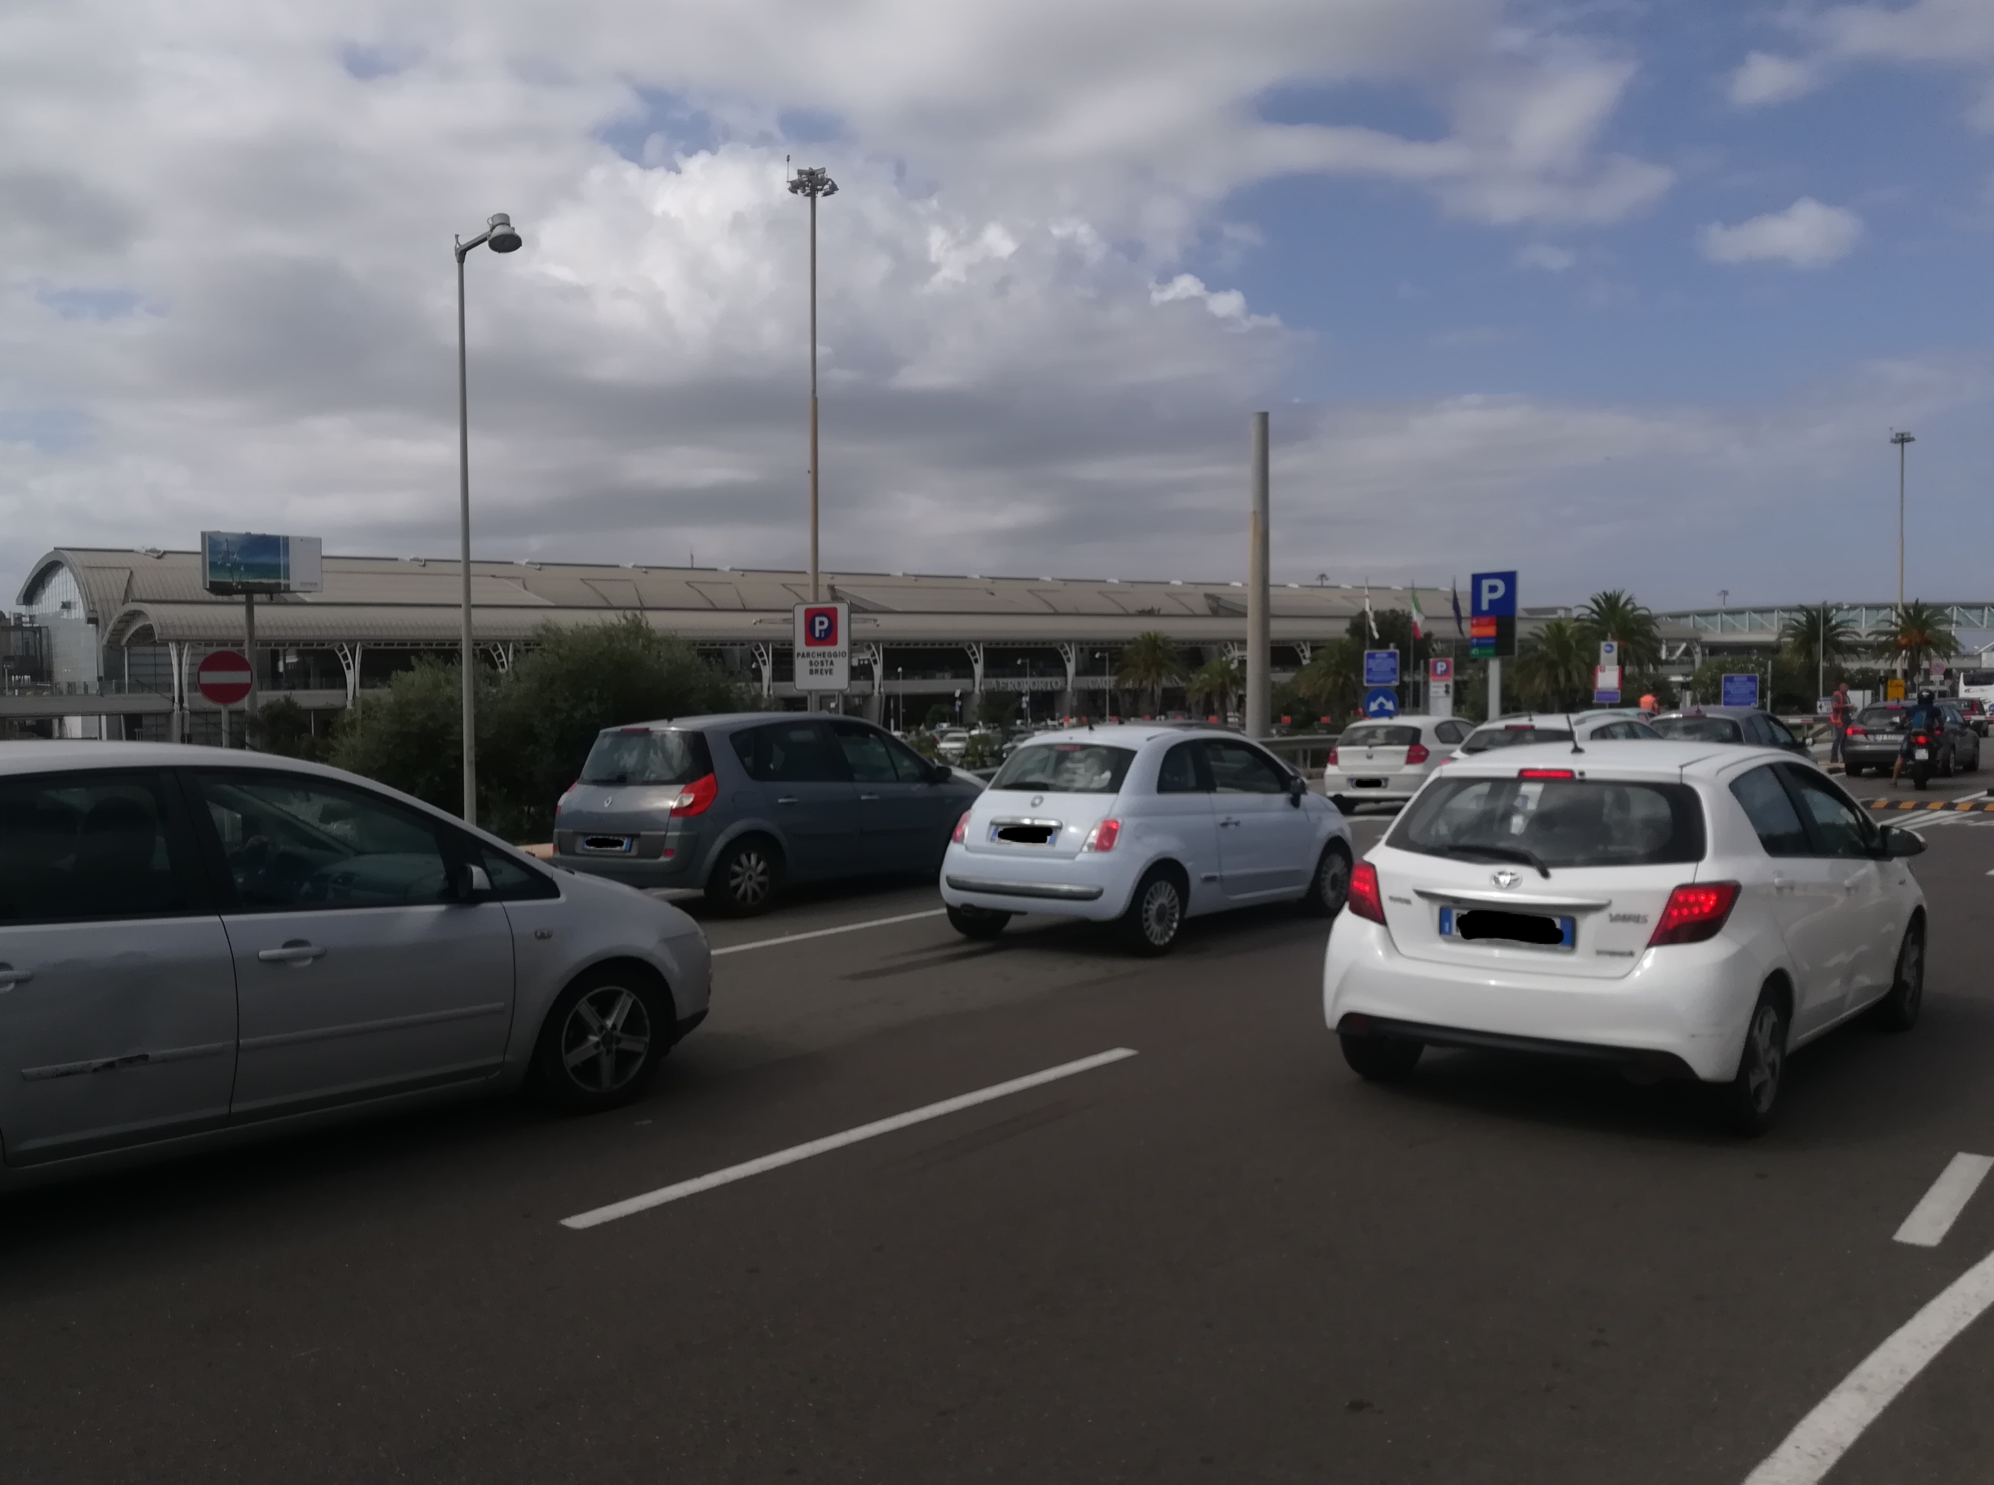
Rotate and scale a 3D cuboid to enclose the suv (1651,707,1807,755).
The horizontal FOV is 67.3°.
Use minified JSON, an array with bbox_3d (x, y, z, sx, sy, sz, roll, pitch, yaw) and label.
[{"bbox_3d":[11.710,0.096,23.968,1.820,1.540,4.350,1,3,40],"label":"suv"}]

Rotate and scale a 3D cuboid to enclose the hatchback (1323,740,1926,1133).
[{"bbox_3d":[3.170,0.690,7.080,1.715,1.510,3.950,1,3,42],"label":"hatchback"}]

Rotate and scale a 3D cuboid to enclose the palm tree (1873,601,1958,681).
[{"bbox_3d":[52.706,-4.729,85.877,4.800,6.691,4.800,0,2,0],"label":"palm tree"}]

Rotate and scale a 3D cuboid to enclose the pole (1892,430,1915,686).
[{"bbox_3d":[83.153,-15.766,137.540,2.100,25.091,2.100,0,2,0],"label":"pole"}]

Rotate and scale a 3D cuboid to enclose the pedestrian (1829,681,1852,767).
[{"bbox_3d":[17.983,-0.406,31.968,0.420,1.746,0.550,0,2,5],"label":"pedestrian"}]

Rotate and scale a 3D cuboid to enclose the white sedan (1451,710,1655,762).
[{"bbox_3d":[7.198,0.338,18.457,1.790,1.460,4.300,1,3,41],"label":"white sedan"}]

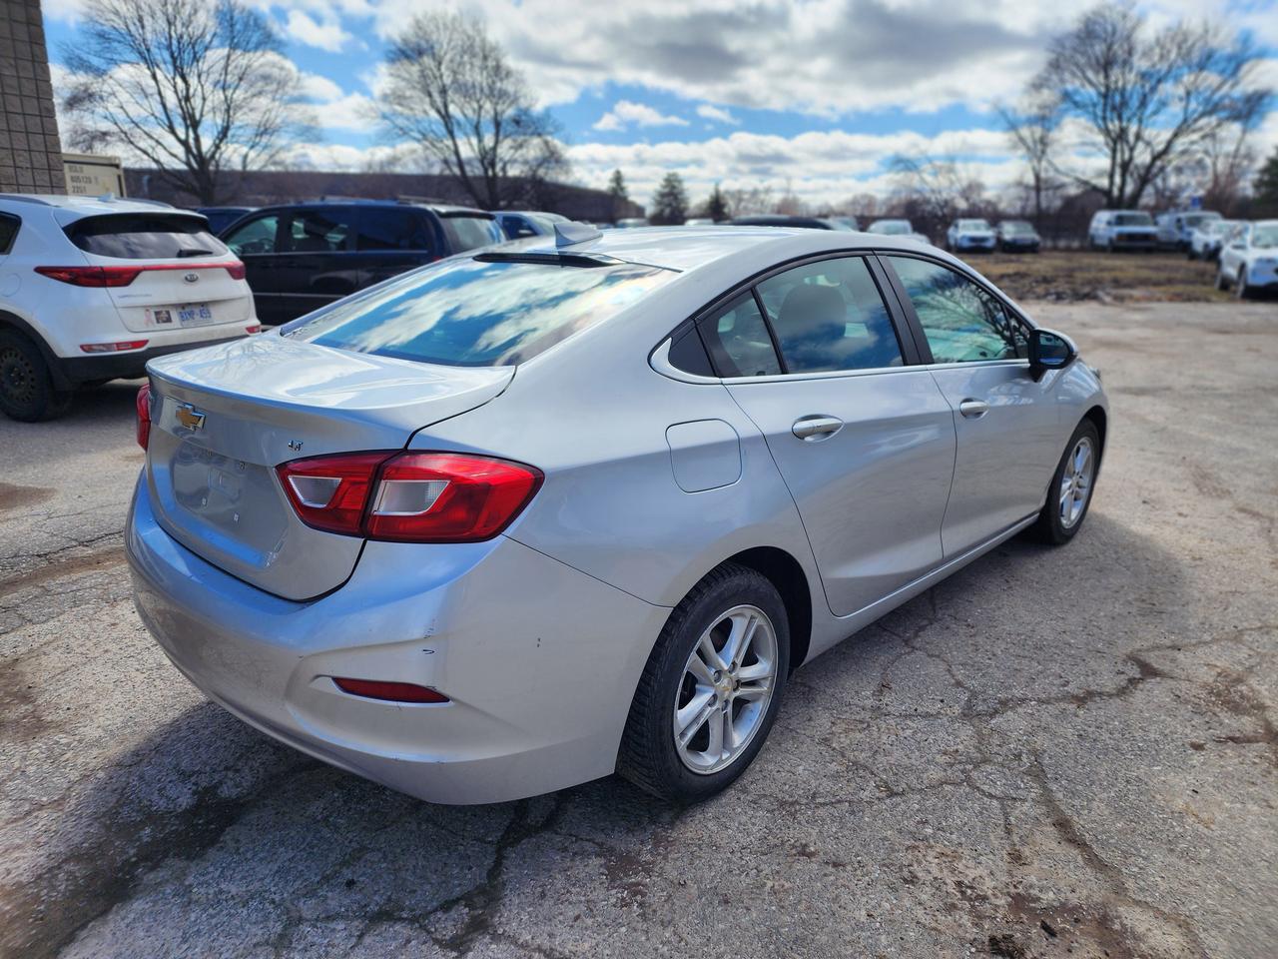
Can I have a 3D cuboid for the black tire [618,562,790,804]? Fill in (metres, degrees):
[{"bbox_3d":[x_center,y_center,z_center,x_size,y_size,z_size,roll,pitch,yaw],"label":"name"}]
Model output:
[{"bbox_3d":[0.164,0.523,2.275,0.210,0.630,0.635,16,22,41],"label":"black tire"}]

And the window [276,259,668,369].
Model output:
[{"bbox_3d":[-0.485,-0.517,2.430,1.200,0.080,0.670,16,44,42],"label":"window"}]

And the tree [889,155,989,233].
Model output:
[{"bbox_3d":[24.118,-22.007,67.558,7.300,6.400,7.000,1,16,0],"label":"tree"}]

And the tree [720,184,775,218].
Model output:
[{"bbox_3d":[13.868,-34.225,108.931,6.800,5.600,6.500,1,16,0],"label":"tree"}]

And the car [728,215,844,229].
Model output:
[{"bbox_3d":[4.045,-6.466,23.814,4.700,1.720,1.850,3,17,10],"label":"car"}]

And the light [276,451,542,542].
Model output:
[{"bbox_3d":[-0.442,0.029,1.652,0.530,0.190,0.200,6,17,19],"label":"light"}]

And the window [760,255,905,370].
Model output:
[{"bbox_3d":[0.559,-0.468,2.479,0.650,0.370,0.040,-16,-1,-44],"label":"window"}]

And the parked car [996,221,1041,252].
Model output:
[{"bbox_3d":[20.770,-13.250,46.361,1.820,1.530,4.500,5,17,13],"label":"parked car"}]

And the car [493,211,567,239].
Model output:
[{"bbox_3d":[-2.172,-4.514,17.299,4.700,1.730,1.880,14,21,38],"label":"car"}]

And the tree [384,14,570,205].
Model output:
[{"bbox_3d":[-9.982,-20.630,51.295,11.500,13.600,11.000,-3,17,-10],"label":"tree"}]

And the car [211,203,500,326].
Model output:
[{"bbox_3d":[-4.535,-3.103,12.575,5.100,1.750,1.950,5,17,16],"label":"car"}]

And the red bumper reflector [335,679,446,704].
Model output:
[{"bbox_3d":[-0.484,0.400,1.629,0.240,0.055,0.050,5,17,13],"label":"red bumper reflector"}]

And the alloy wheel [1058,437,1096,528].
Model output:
[{"bbox_3d":[2.061,0.001,4.133,0.160,0.445,0.445,16,22,42],"label":"alloy wheel"}]

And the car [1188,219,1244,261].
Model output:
[{"bbox_3d":[25.808,-10.630,37.815,1.850,1.650,4.500,8,18,23],"label":"car"}]

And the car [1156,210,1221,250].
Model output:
[{"bbox_3d":[32.305,-14.499,49.671,2.050,2.100,5.500,7,17,19],"label":"car"}]

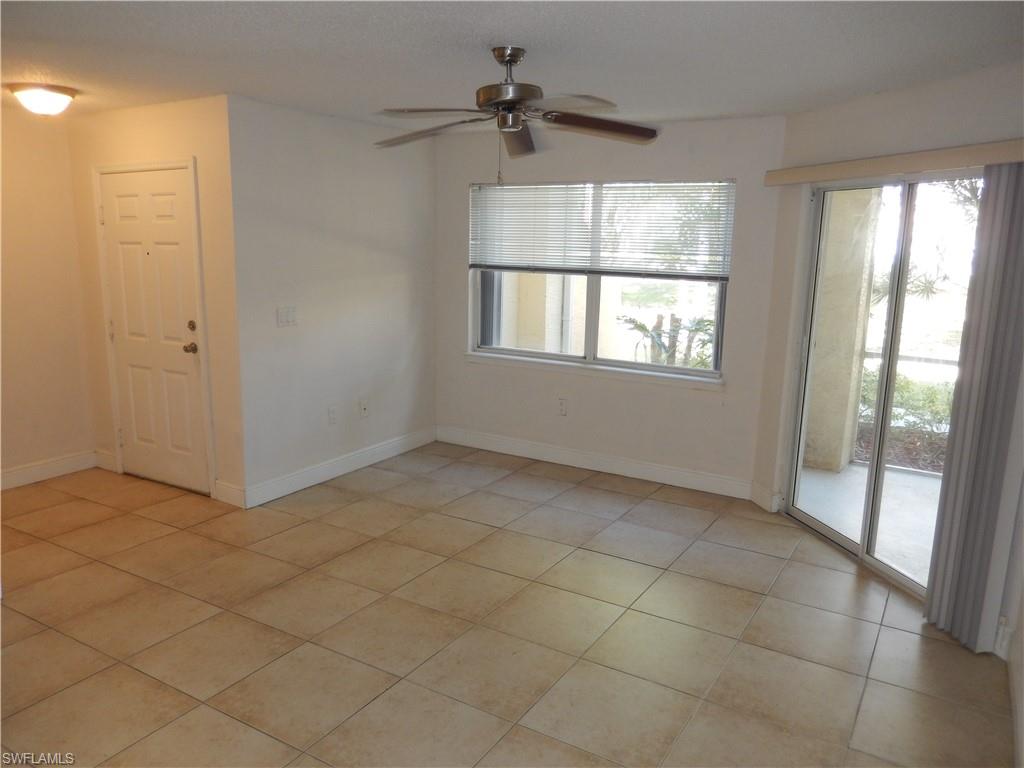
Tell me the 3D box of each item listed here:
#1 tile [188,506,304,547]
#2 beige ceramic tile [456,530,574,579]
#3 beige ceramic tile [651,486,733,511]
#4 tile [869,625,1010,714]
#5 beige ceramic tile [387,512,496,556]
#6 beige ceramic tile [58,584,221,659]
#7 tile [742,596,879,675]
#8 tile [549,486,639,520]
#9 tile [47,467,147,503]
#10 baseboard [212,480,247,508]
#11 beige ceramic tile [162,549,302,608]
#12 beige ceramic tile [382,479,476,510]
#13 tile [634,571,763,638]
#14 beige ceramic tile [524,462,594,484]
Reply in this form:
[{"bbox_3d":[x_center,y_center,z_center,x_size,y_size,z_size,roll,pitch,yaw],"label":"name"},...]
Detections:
[{"bbox_3d":[-1.513,0.822,4.285,0.492,0.012,0.492,7,12,31],"label":"tile"},{"bbox_3d":[0.020,0.915,3.969,0.495,0.012,0.495,7,12,30],"label":"beige ceramic tile"},{"bbox_3d":[1.200,0.770,4.938,0.493,0.010,0.313,7,12,30],"label":"beige ceramic tile"},{"bbox_3d":[1.723,1.137,2.989,0.463,0.010,0.500,7,12,30],"label":"tile"},{"bbox_3d":[-0.408,0.861,4.222,0.495,0.012,0.495,7,12,30],"label":"beige ceramic tile"},{"bbox_3d":[-1.611,1.021,3.209,0.495,0.012,0.495,7,12,30],"label":"beige ceramic tile"},{"bbox_3d":[1.304,1.078,3.213,0.497,0.010,0.497,7,12,30],"label":"tile"},{"bbox_3d":[0.537,0.772,4.813,0.495,0.012,0.495,7,12,30],"label":"tile"},{"bbox_3d":[-2.843,0.672,5.003,0.510,0.010,0.450,7,12,30],"label":"tile"},{"bbox_3d":[-1.743,0.692,4.597,0.294,0.124,0.016,7,12,31],"label":"baseboard"},{"bbox_3d":[-1.353,0.950,3.631,0.495,0.012,0.495,7,12,30],"label":"beige ceramic tile"},{"bbox_3d":[-0.573,0.736,4.872,0.492,0.012,0.492,7,12,31],"label":"beige ceramic tile"},{"bbox_3d":[0.882,1.029,3.486,0.498,0.010,0.500,7,12,30],"label":"tile"},{"bbox_3d":[0.345,0.650,5.403,0.492,0.010,0.375,7,12,31],"label":"beige ceramic tile"}]

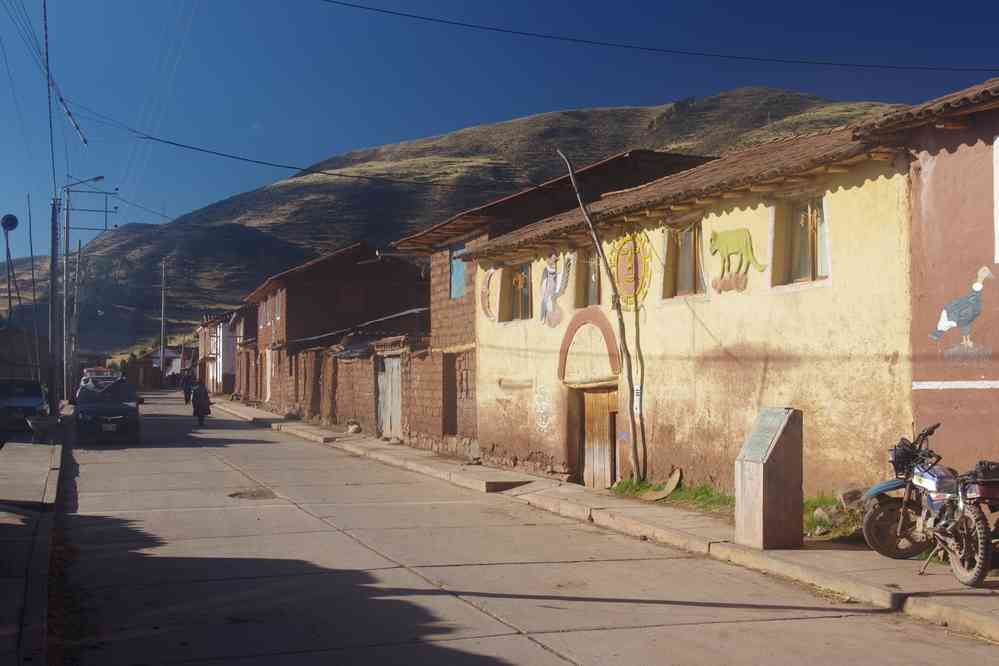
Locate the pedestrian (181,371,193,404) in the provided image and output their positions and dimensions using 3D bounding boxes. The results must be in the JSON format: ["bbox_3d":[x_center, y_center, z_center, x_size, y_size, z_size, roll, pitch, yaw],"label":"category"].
[{"bbox_3d":[-15.939,2.800,64.945,0.520,1.680,0.360,1,-2,-18],"label":"pedestrian"}]

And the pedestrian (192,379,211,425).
[{"bbox_3d":[-9.892,2.308,42.250,0.560,1.580,0.450,1,-2,-18],"label":"pedestrian"}]

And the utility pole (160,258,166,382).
[{"bbox_3d":[-27.130,-0.887,103.072,0.350,10.250,0.350,1,-2,-18],"label":"utility pole"}]

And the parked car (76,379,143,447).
[{"bbox_3d":[-10.835,2.108,35.193,1.720,1.620,4.300,1,-2,-18],"label":"parked car"}]

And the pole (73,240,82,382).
[{"bbox_3d":[-22.826,-0.756,69.053,0.280,8.490,0.280,3,-2,-18],"label":"pole"}]

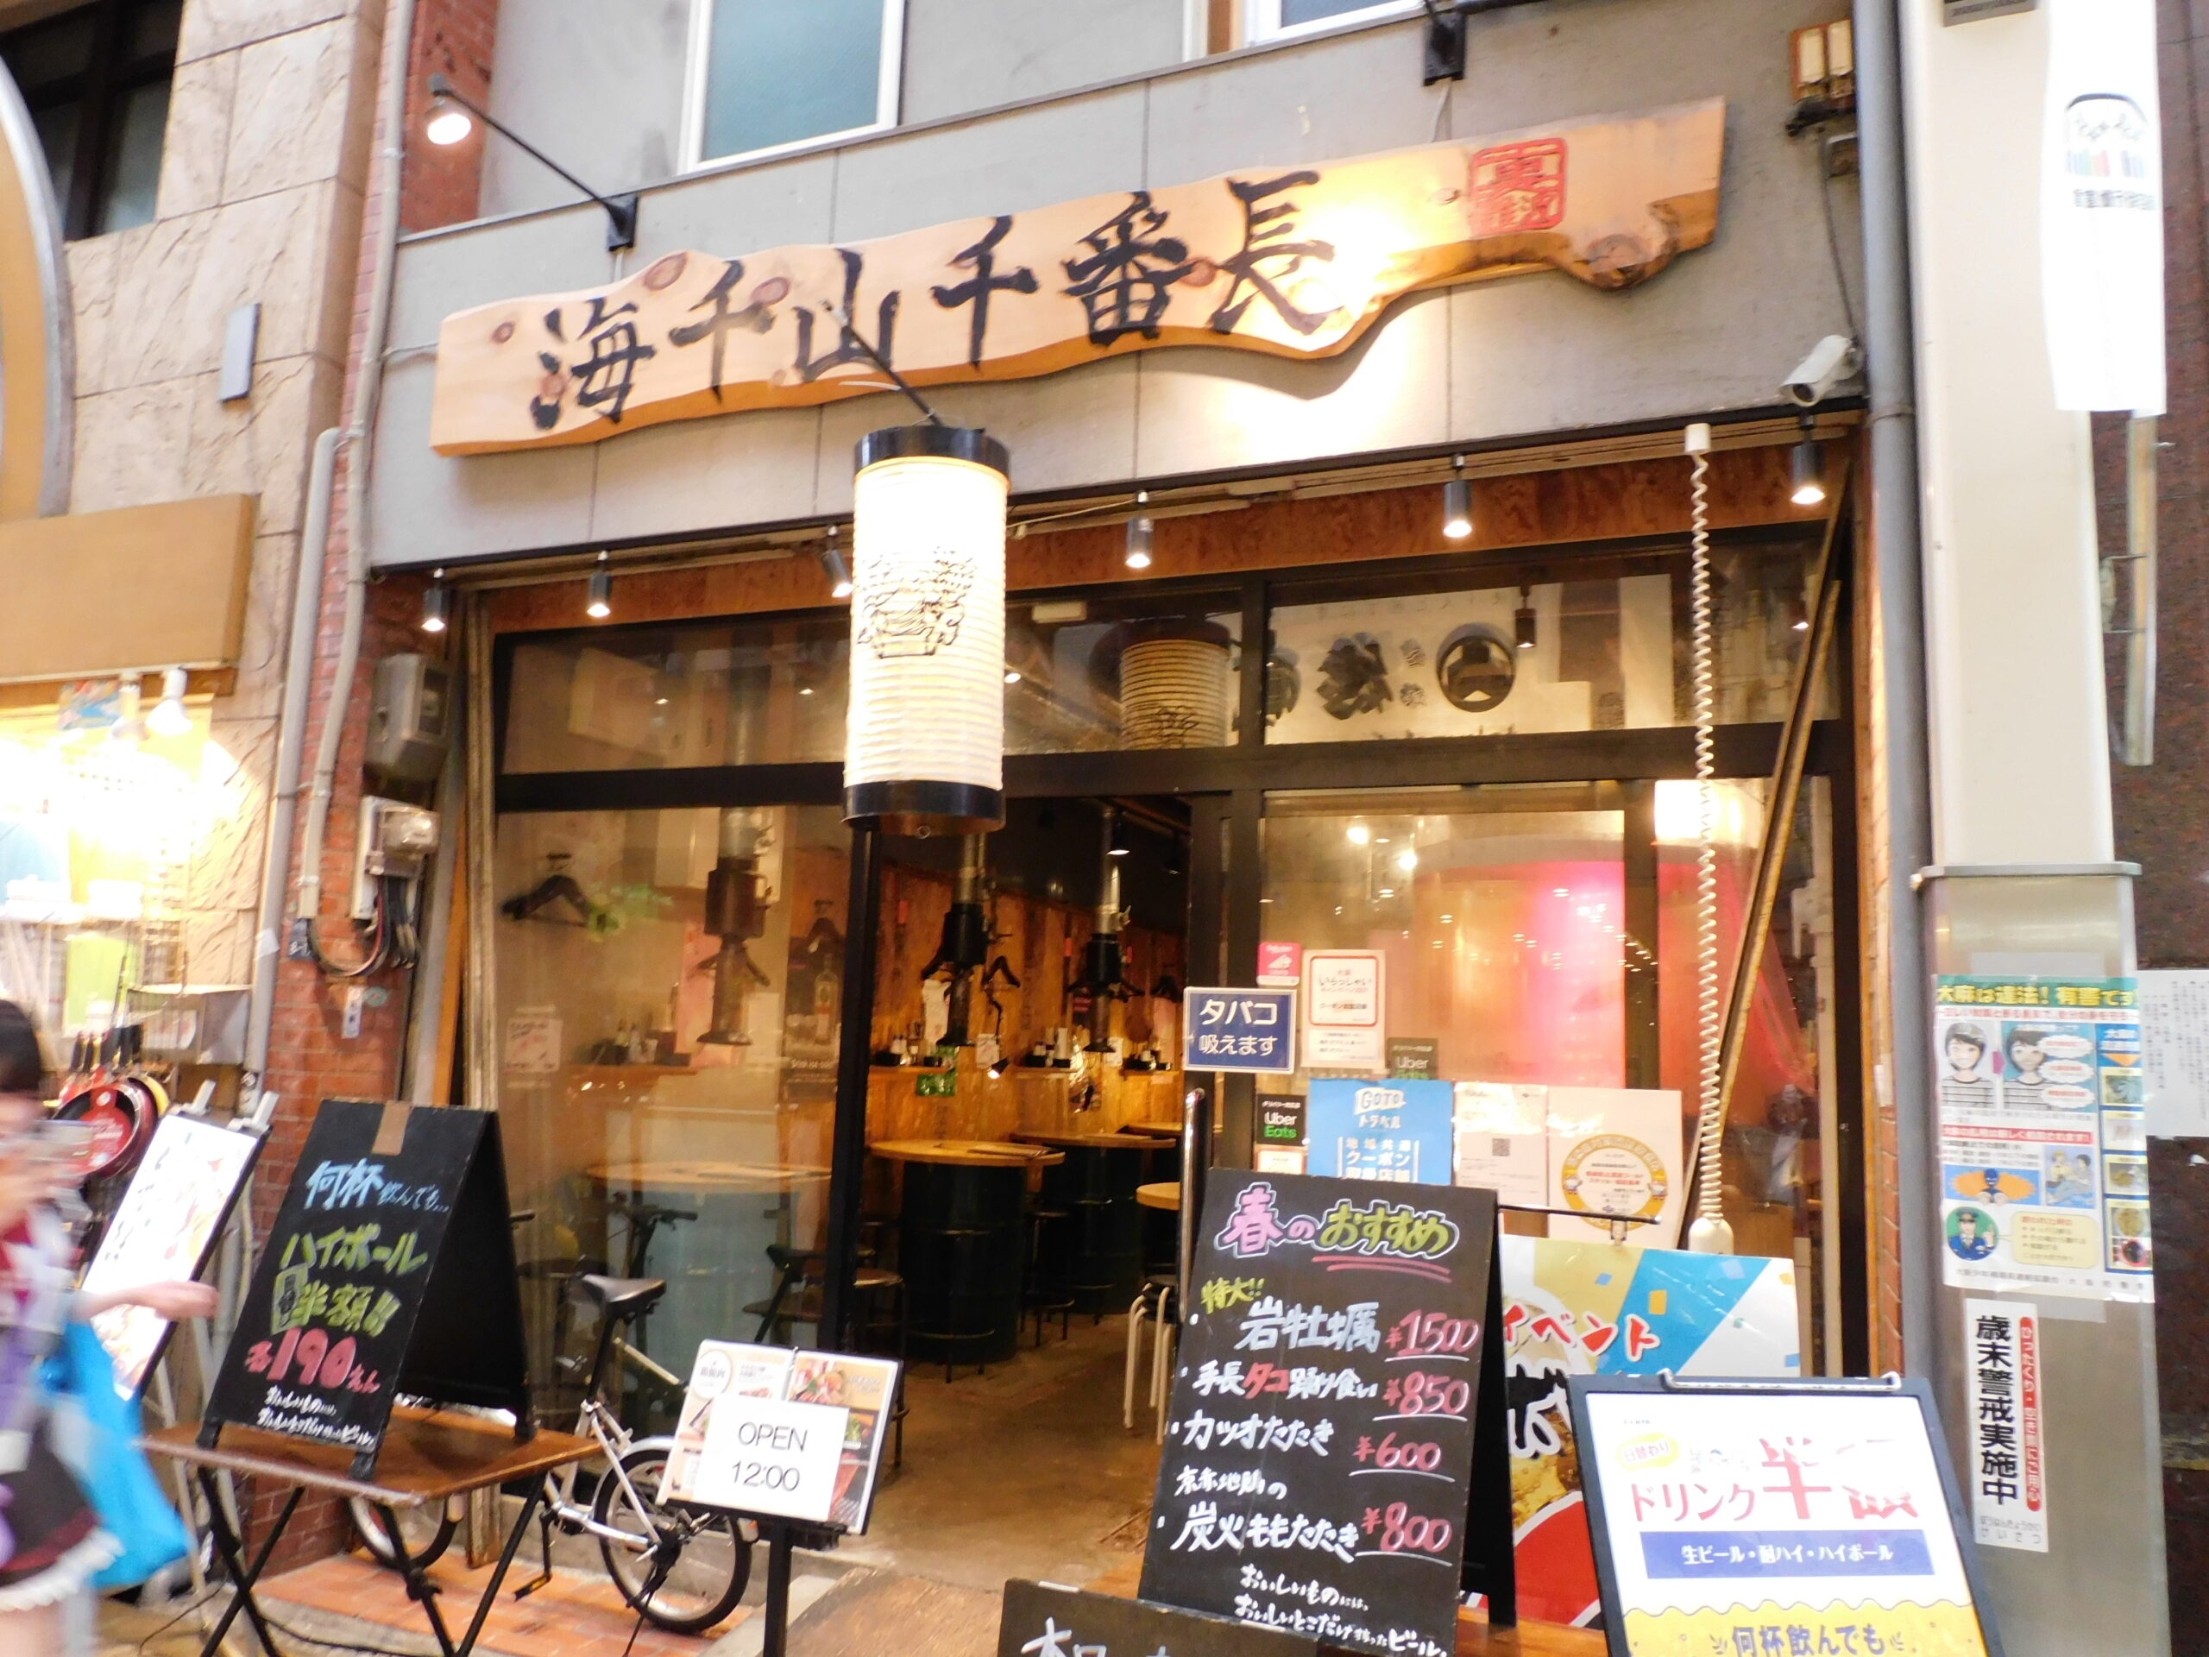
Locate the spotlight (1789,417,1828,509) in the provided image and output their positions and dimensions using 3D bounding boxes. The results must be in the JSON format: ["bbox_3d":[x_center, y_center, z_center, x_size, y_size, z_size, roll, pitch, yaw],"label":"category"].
[{"bbox_3d":[1.422,-0.739,3.095,0.063,0.170,0.063,-1,-8,23],"label":"spotlight"}]

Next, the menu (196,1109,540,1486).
[{"bbox_3d":[-1.517,0.939,3.250,0.480,0.695,0.415,-1,-8,25],"label":"menu"}]

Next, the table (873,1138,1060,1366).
[{"bbox_3d":[-0.656,1.962,7.152,0.910,0.920,0.910,2,-8,0],"label":"table"}]

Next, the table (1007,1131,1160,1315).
[{"bbox_3d":[-0.075,2.172,8.501,0.910,0.910,0.910,2,-8,0],"label":"table"}]

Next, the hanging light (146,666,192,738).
[{"bbox_3d":[-2.774,-0.374,4.546,0.135,0.200,0.135,-1,-8,22],"label":"hanging light"}]

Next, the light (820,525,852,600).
[{"bbox_3d":[-0.696,-0.694,3.987,0.075,0.180,0.085,-1,-8,22],"label":"light"}]

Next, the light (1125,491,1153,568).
[{"bbox_3d":[0.085,-0.715,3.677,0.062,0.185,0.065,2,-7,0],"label":"light"}]

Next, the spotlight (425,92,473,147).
[{"bbox_3d":[-1.603,-1.735,3.755,0.115,0.115,0.115,-24,-2,-12],"label":"spotlight"}]

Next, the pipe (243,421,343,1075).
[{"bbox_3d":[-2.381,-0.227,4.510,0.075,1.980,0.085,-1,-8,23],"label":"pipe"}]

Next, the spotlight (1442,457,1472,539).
[{"bbox_3d":[0.778,-0.727,3.372,0.063,0.168,0.063,-1,-8,23],"label":"spotlight"}]

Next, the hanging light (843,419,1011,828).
[{"bbox_3d":[-0.398,-0.438,3.485,0.335,0.865,0.335,2,-8,3],"label":"hanging light"}]

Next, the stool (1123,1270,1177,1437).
[{"bbox_3d":[0.265,1.996,5.794,0.360,0.560,0.360,-1,-8,23],"label":"stool"}]

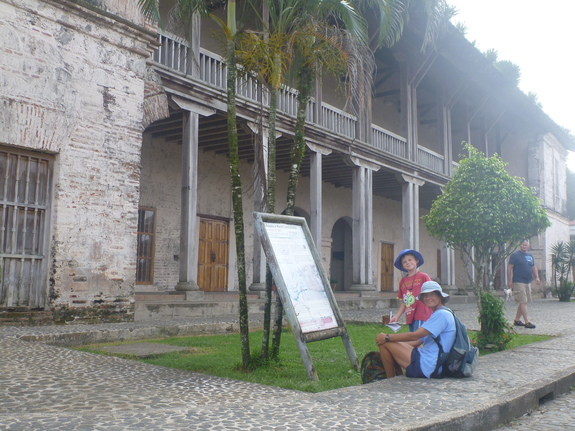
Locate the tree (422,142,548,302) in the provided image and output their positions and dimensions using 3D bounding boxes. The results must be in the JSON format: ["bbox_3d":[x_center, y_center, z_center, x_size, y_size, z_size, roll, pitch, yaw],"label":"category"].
[{"bbox_3d":[2.749,0.296,8.336,1.600,2.620,1.600,-4,-8,37],"label":"tree"}]

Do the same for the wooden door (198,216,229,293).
[{"bbox_3d":[-2.290,1.207,18.500,0.100,2.300,1.270,-4,-8,37],"label":"wooden door"}]

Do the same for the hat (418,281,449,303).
[{"bbox_3d":[1.323,0.691,5.400,0.270,0.170,0.290,8,-6,1],"label":"hat"}]

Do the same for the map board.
[{"bbox_3d":[0.201,0.761,6.002,0.100,1.730,0.820,-31,-23,30],"label":"map board"}]

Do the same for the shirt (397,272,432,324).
[{"bbox_3d":[1.274,0.833,6.000,0.380,0.530,0.240,-4,-8,39],"label":"shirt"}]

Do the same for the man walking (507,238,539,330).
[{"bbox_3d":[4.734,1.363,12.095,0.580,1.760,0.500,5,-7,-33],"label":"man walking"}]

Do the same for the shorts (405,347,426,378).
[{"bbox_3d":[1.206,1.314,5.420,0.360,0.270,0.360,-4,-8,37],"label":"shorts"}]

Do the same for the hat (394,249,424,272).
[{"bbox_3d":[1.224,0.452,6.000,0.300,0.150,0.310,-11,-32,19],"label":"hat"}]

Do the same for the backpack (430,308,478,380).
[{"bbox_3d":[1.523,1.169,5.420,0.280,0.560,0.340,-4,-8,37],"label":"backpack"}]

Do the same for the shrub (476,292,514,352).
[{"bbox_3d":[2.783,1.432,8.000,0.500,0.820,0.500,-4,-8,37],"label":"shrub"}]

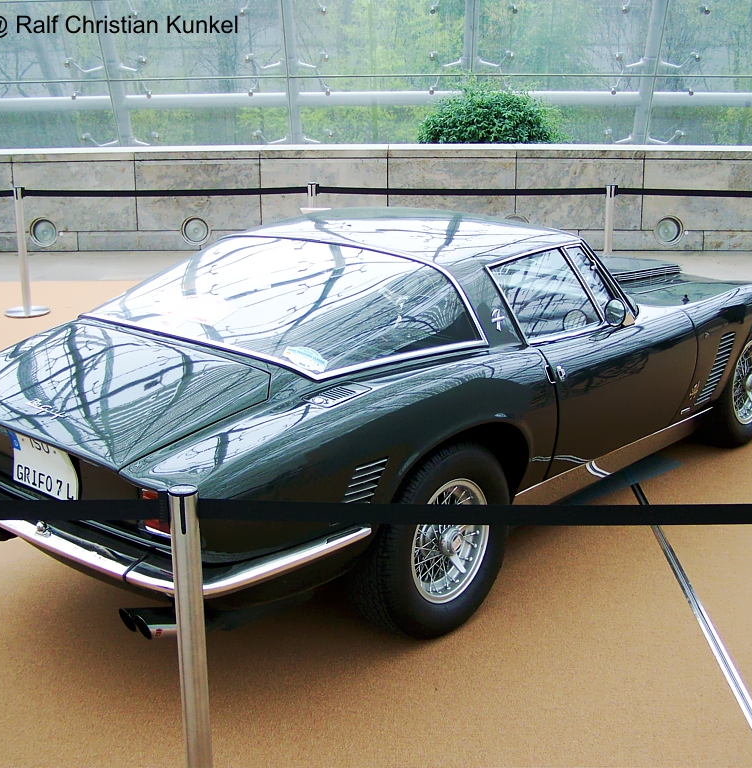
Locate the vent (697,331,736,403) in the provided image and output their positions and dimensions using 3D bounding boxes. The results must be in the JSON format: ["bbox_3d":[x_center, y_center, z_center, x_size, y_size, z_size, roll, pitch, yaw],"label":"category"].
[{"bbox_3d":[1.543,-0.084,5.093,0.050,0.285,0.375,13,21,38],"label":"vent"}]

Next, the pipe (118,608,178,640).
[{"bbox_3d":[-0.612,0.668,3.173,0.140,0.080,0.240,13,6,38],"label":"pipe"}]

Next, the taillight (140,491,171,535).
[{"bbox_3d":[-0.557,0.363,3.054,0.195,0.120,0.060,13,21,38],"label":"taillight"}]

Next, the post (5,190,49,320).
[{"bbox_3d":[-2.700,-1.009,8.629,0.340,0.965,0.340,-5,16,-17],"label":"post"}]

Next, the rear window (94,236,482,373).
[{"bbox_3d":[-0.352,-0.331,3.995,1.380,0.270,0.830,13,20,39],"label":"rear window"}]

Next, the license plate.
[{"bbox_3d":[-0.994,0.241,3.367,0.330,0.185,0.025,13,21,38],"label":"license plate"}]

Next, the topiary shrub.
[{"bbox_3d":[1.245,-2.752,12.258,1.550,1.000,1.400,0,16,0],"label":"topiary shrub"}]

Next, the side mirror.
[{"bbox_3d":[0.943,-0.279,4.316,0.075,0.115,0.110,-12,19,-36],"label":"side mirror"}]

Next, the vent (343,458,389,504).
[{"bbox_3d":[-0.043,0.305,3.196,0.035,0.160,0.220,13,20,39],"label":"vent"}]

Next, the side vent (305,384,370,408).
[{"bbox_3d":[-0.116,0.038,3.364,0.110,0.040,0.210,24,31,33],"label":"side vent"}]

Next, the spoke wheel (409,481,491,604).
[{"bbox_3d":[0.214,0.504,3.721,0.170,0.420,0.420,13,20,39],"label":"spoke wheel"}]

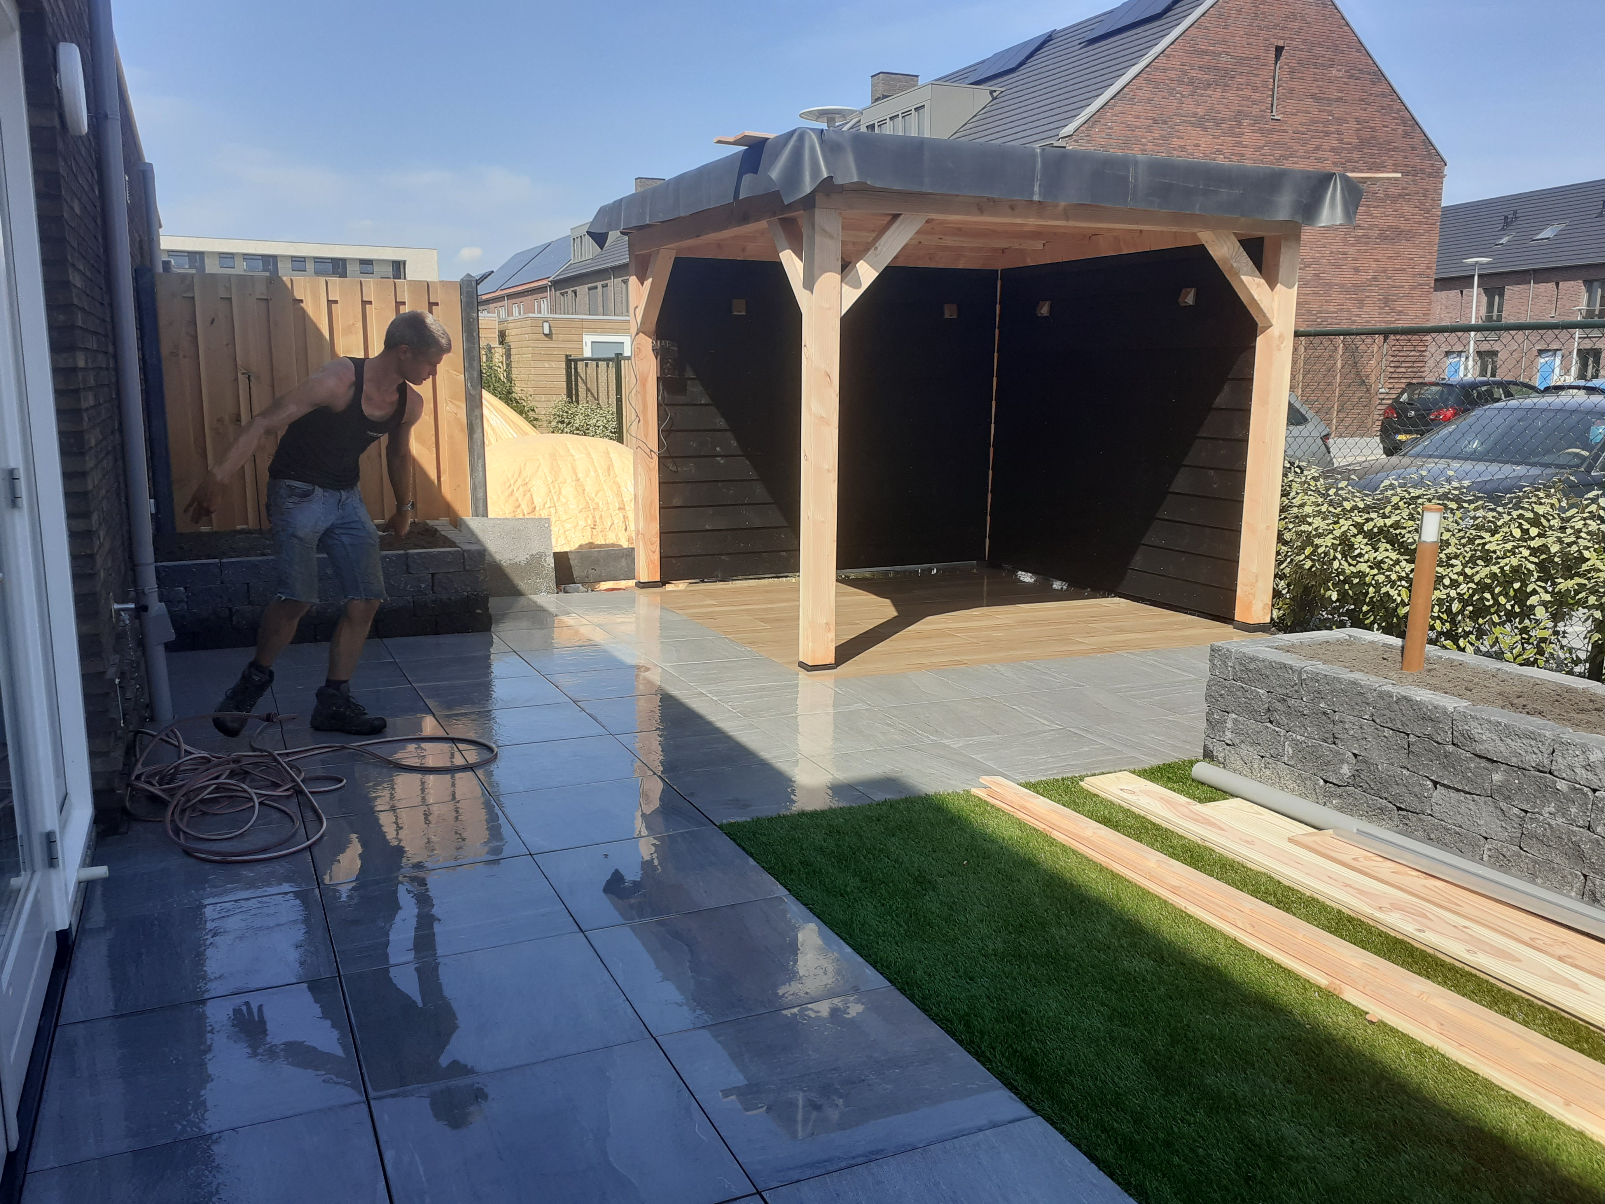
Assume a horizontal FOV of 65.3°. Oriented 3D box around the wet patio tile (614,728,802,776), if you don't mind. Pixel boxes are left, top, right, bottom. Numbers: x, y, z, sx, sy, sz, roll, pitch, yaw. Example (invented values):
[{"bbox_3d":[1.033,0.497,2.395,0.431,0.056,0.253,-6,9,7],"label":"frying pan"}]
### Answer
[{"bbox_3d":[-0.395,0.593,5.039,0.598,0.030,0.598,-4,11,-24],"label":"wet patio tile"}]

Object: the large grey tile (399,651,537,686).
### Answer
[{"bbox_3d":[-1.700,0.350,6.405,0.598,0.030,0.598,-4,11,-24],"label":"large grey tile"}]

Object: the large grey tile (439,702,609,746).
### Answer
[{"bbox_3d":[-1.200,0.538,5.324,0.600,0.030,0.600,-4,11,-25],"label":"large grey tile"}]

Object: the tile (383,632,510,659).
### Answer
[{"bbox_3d":[-1.963,0.257,6.940,0.600,0.030,0.600,-4,11,-25],"label":"tile"}]

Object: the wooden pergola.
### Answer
[{"bbox_3d":[0.822,-1.262,8.196,3.390,2.580,3.340,-4,11,-25],"label":"wooden pergola"}]

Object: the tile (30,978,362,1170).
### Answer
[{"bbox_3d":[-1.277,0.996,2.676,0.598,0.030,0.598,-4,11,-24],"label":"tile"}]

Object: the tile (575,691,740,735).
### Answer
[{"bbox_3d":[-0.638,0.502,5.589,0.600,0.030,0.600,-4,11,-25],"label":"tile"}]

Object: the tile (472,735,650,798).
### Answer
[{"bbox_3d":[-0.942,0.633,4.790,0.598,0.030,0.598,-4,11,-24],"label":"tile"}]

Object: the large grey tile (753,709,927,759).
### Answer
[{"bbox_3d":[0.148,0.553,5.289,0.600,0.030,0.600,-4,11,-25],"label":"large grey tile"}]

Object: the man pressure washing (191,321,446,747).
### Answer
[{"bbox_3d":[-1.982,-0.317,5.139,0.700,1.700,0.750,8,12,35],"label":"man pressure washing"}]

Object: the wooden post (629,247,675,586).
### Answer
[{"bbox_3d":[-1.097,-1.286,8.893,0.146,2.313,0.146,-4,11,-24],"label":"wooden post"}]

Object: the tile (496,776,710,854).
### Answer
[{"bbox_3d":[-0.689,0.727,4.252,0.598,0.030,0.598,-4,11,-24],"label":"tile"}]

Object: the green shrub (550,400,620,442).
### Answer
[{"bbox_3d":[-2.360,-1.508,13.500,0.780,1.200,0.720,-4,11,-25],"label":"green shrub"}]

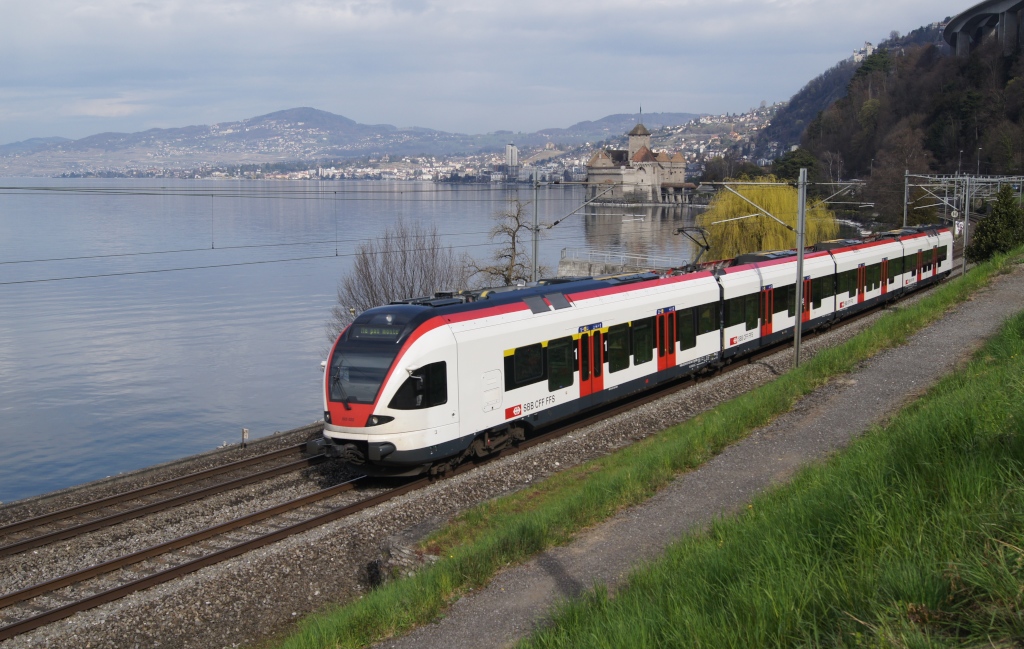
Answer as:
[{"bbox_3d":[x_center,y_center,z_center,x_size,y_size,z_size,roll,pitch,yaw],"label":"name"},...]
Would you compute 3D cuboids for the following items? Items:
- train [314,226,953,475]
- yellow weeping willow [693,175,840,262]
[{"bbox_3d":[14.571,-1.818,59.911,3.150,4.300,74.000,4,8,29],"label":"train"},{"bbox_3d":[24.551,-9.529,114.703,13.600,9.700,13.600,0,7,0],"label":"yellow weeping willow"}]

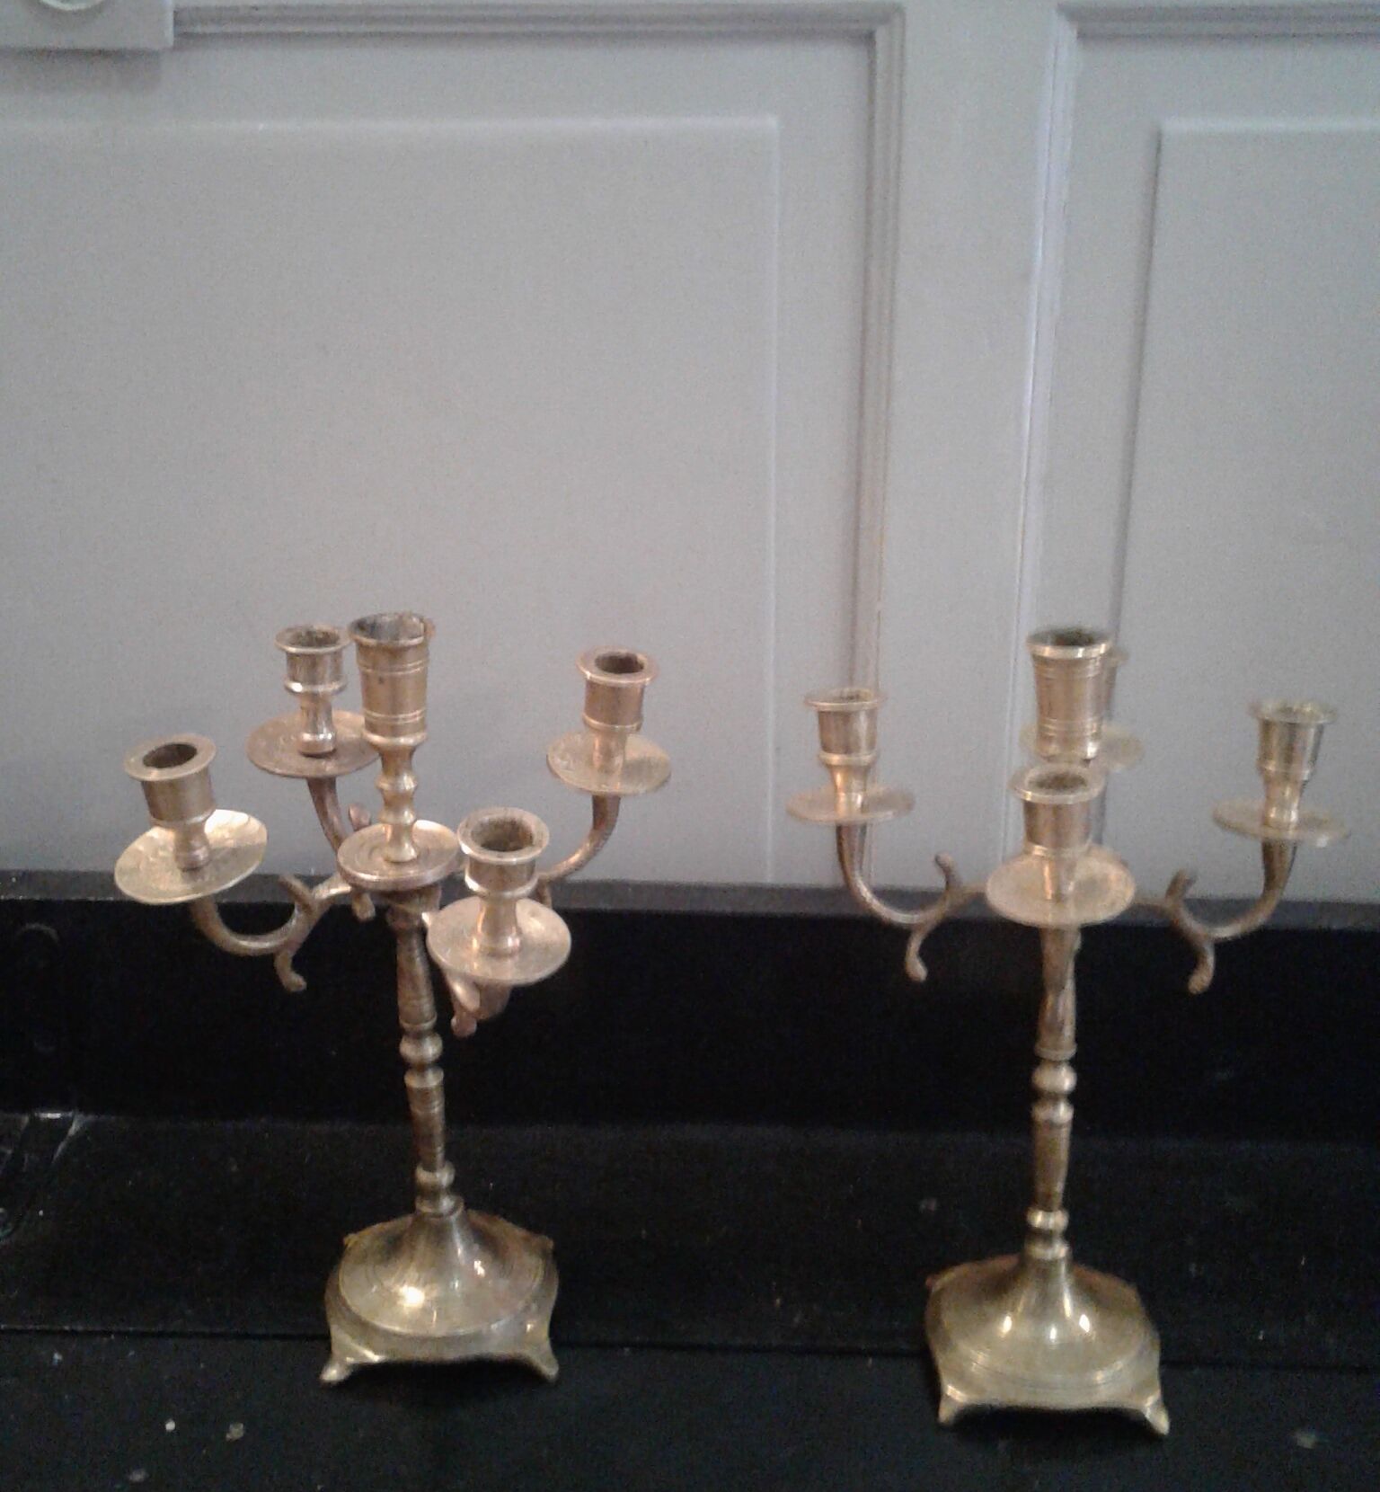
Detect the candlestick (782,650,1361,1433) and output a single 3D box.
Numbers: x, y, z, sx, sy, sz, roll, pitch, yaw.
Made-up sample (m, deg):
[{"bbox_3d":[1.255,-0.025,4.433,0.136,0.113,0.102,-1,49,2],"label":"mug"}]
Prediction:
[{"bbox_3d":[0.143,0.106,0.750,0.212,0.312,0.212,4,22,12],"label":"candlestick"}]

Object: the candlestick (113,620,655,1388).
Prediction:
[{"bbox_3d":[-0.106,0.098,0.767,0.224,0.318,0.224,-13,26,-27],"label":"candlestick"}]

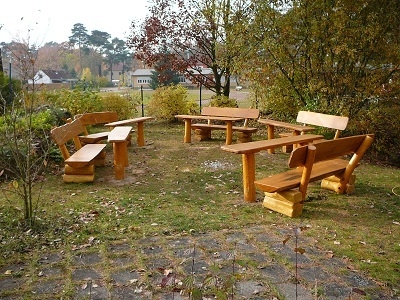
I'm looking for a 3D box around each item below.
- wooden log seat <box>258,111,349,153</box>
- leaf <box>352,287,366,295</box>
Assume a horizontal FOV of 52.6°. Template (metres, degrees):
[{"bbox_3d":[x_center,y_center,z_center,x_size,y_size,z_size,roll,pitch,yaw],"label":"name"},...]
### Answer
[{"bbox_3d":[2.144,-0.303,8.531,1.295,0.866,1.942,-4,10,-19],"label":"wooden log seat"},{"bbox_3d":[1.214,1.077,3.083,0.050,0.020,0.109,-7,12,-36],"label":"leaf"}]

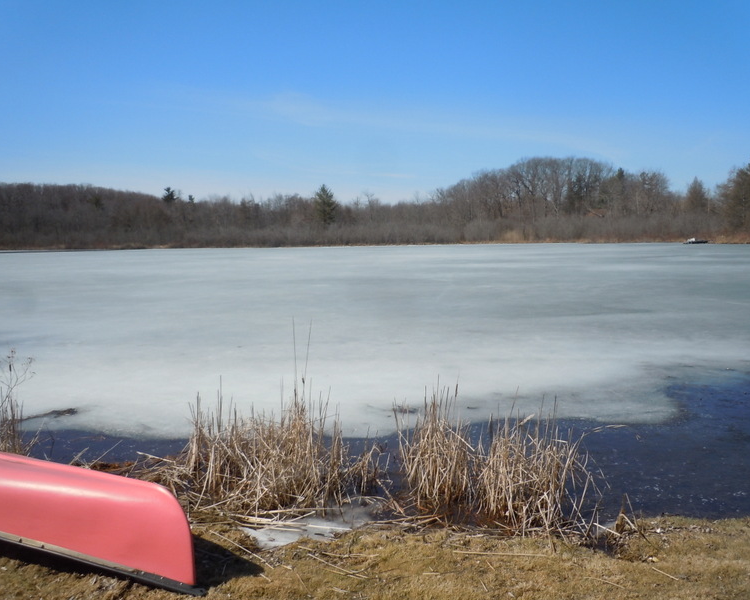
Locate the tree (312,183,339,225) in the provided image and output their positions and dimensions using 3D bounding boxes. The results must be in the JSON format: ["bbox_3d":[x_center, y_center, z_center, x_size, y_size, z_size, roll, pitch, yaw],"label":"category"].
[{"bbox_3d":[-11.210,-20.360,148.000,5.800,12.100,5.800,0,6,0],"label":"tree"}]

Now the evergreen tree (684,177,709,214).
[{"bbox_3d":[62.100,-18.060,125.000,5.100,11.500,5.100,0,6,0],"label":"evergreen tree"}]

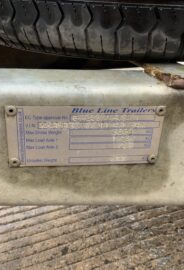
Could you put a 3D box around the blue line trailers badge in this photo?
[{"bbox_3d":[-0.004,0.002,0.233,0.120,0.051,0.002,-1,26,-9],"label":"blue line trailers badge"}]

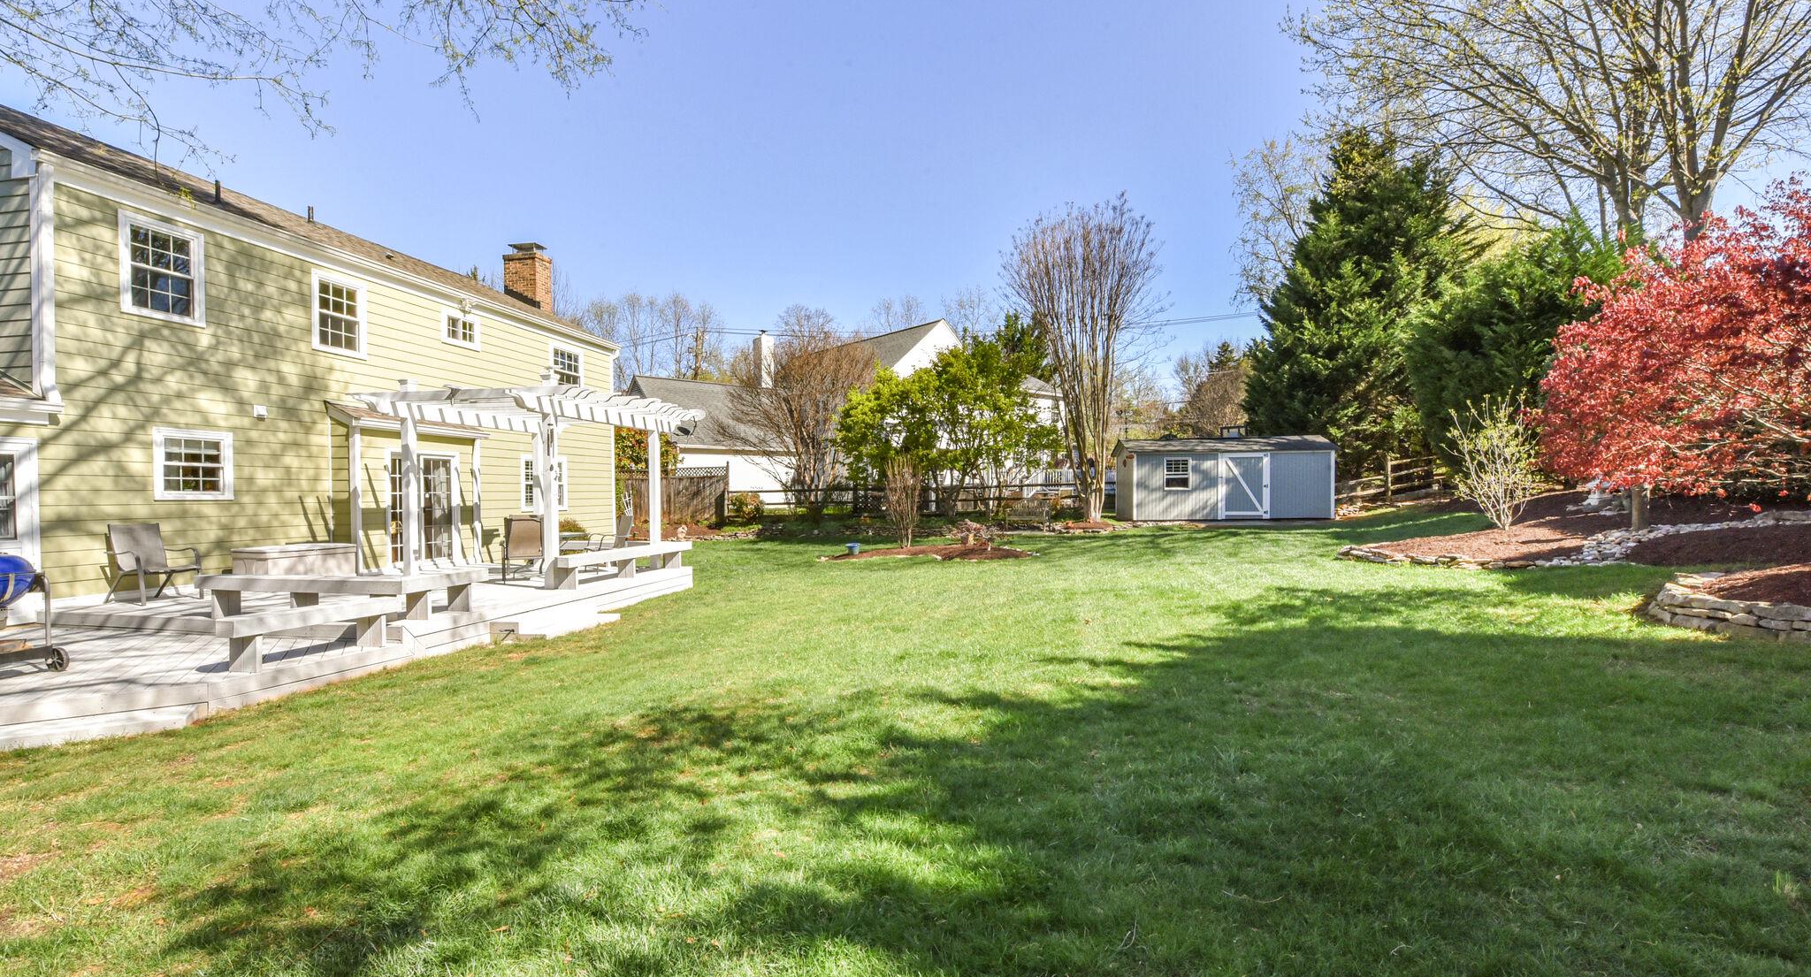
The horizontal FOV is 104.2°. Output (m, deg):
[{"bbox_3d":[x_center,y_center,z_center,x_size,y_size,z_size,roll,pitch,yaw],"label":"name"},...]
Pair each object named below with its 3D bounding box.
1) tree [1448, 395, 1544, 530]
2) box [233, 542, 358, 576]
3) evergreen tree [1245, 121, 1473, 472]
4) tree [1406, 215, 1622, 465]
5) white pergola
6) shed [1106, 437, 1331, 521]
[{"bbox_3d":[11.734,-0.506,14.003,1.640,2.670,1.640,-1,0,0],"label":"tree"},{"bbox_3d":[-8.966,1.148,10.394,0.680,0.570,1.250,-1,0,14],"label":"box"},{"bbox_3d":[15.643,-6.151,24.539,6.940,12.650,6.940,-1,0,0],"label":"evergreen tree"},{"bbox_3d":[17.777,-4.056,20.525,5.430,7.820,5.430,-1,0,0],"label":"tree"},{"bbox_3d":[-5.592,-0.092,11.051,3.550,2.970,3.700,-1,0,14],"label":"white pergola"},{"bbox_3d":[9.305,-0.277,20.975,5.700,2.380,2.700,-1,0,5],"label":"shed"}]

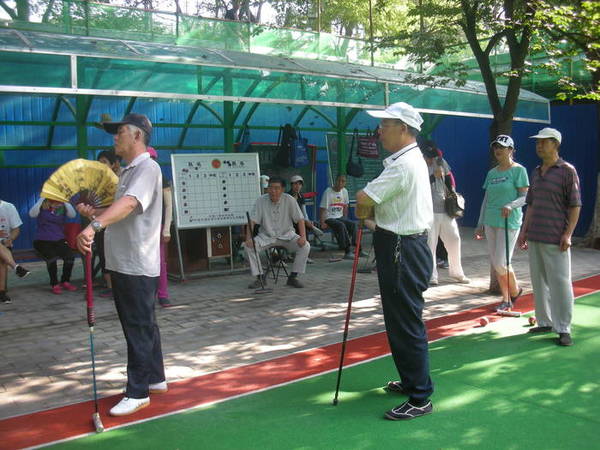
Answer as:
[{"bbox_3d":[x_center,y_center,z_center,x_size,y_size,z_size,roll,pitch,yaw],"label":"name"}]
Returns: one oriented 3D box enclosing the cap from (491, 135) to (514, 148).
[{"bbox_3d":[1.902,-0.779,5.698,0.250,0.130,0.175,-6,9,-42],"label":"cap"}]

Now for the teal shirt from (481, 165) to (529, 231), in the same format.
[{"bbox_3d":[1.984,-0.270,5.858,0.420,0.610,0.260,5,8,40],"label":"teal shirt"}]

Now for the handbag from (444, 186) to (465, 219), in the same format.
[{"bbox_3d":[1.744,-0.254,6.850,0.230,0.330,0.150,-4,7,-30],"label":"handbag"}]

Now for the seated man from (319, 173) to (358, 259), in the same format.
[{"bbox_3d":[0.642,-0.157,8.946,0.520,1.230,0.800,-5,8,-35],"label":"seated man"}]

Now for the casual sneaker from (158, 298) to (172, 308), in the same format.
[{"bbox_3d":[-1.288,0.744,5.789,0.095,0.100,0.240,-3,7,-23],"label":"casual sneaker"}]

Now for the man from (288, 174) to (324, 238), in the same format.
[{"bbox_3d":[0.035,-0.109,8.500,0.550,1.200,0.750,-3,7,-25],"label":"man"}]

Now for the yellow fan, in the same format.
[{"bbox_3d":[-1.286,-0.238,3.570,0.490,0.310,0.060,-2,6,-14],"label":"yellow fan"}]

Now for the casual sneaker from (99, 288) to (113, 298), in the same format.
[{"bbox_3d":[-2.043,0.697,6.448,0.095,0.100,0.250,3,7,27],"label":"casual sneaker"}]

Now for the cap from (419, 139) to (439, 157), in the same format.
[{"bbox_3d":[1.456,-0.864,6.850,0.180,0.150,0.250,5,30,37],"label":"cap"}]

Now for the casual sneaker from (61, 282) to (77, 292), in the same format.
[{"bbox_3d":[-2.565,0.674,6.718,0.090,0.090,0.240,-6,9,-42],"label":"casual sneaker"}]

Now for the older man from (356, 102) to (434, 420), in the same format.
[{"bbox_3d":[0.554,0.164,3.540,0.440,1.730,0.530,0,6,5],"label":"older man"}]

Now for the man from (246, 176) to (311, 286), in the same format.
[{"bbox_3d":[-0.259,0.046,6.980,0.700,1.220,0.740,0,6,0],"label":"man"}]

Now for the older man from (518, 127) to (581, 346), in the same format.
[{"bbox_3d":[2.004,0.073,4.824,0.380,1.690,0.520,-6,8,-40],"label":"older man"}]

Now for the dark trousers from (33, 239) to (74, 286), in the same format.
[{"bbox_3d":[-2.824,0.384,6.970,0.380,0.500,0.520,-5,8,-38],"label":"dark trousers"}]

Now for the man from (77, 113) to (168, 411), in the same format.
[{"bbox_3d":[-1.047,0.184,3.580,0.510,1.680,0.530,-2,6,-16],"label":"man"}]

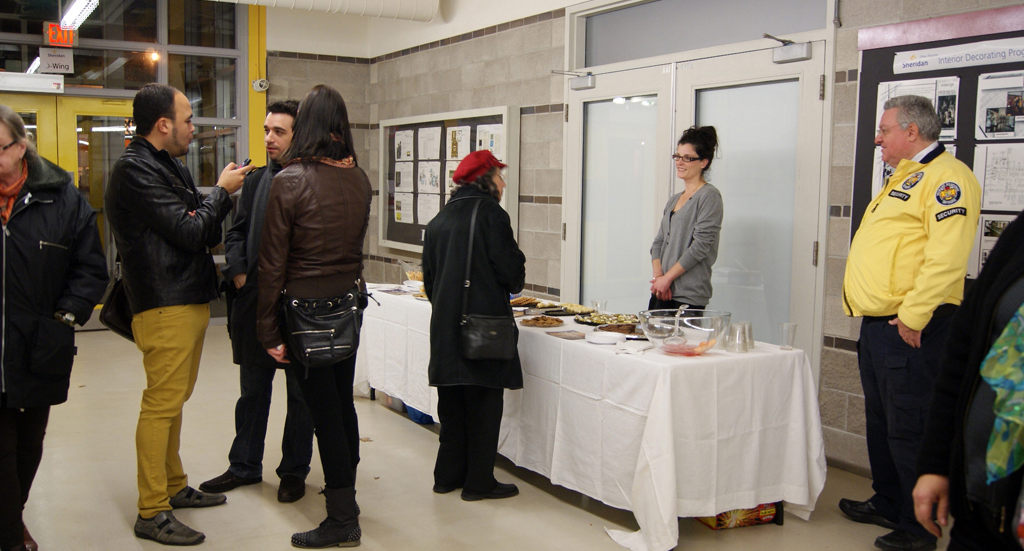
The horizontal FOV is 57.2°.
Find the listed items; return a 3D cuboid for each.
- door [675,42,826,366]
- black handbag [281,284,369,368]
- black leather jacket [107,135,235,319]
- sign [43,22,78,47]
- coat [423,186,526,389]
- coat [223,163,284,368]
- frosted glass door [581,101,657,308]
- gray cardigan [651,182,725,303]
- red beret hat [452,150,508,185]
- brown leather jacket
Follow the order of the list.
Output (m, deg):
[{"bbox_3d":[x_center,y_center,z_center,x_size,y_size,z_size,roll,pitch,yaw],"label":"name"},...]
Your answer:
[{"bbox_3d":[1.285,-0.169,5.360,0.050,2.160,1.160,-3,7,-31],"label":"door"},{"bbox_3d":[-0.707,0.185,3.540,0.330,0.330,0.160,0,6,-12],"label":"black handbag"},{"bbox_3d":[-1.390,-0.199,3.820,0.490,0.710,0.480,1,6,-2],"label":"black leather jacket"},{"bbox_3d":[-3.896,-2.080,8.100,0.300,0.200,0.060,-3,7,-31],"label":"sign"},{"bbox_3d":[-0.170,0.054,4.250,0.410,0.920,0.490,-4,7,-37],"label":"coat"},{"bbox_3d":[-1.113,-0.055,4.290,0.500,0.970,0.340,4,7,30],"label":"coat"},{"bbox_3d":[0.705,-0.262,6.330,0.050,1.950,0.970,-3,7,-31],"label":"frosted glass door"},{"bbox_3d":[0.933,-0.166,5.020,0.300,0.660,0.440,-3,7,-35],"label":"gray cardigan"},{"bbox_3d":[-0.146,-0.486,4.220,0.250,0.155,0.220,-2,7,-28],"label":"red beret hat"},{"bbox_3d":[-0.776,-0.086,3.690,0.480,0.750,0.310,-2,7,-25],"label":"brown leather jacket"}]

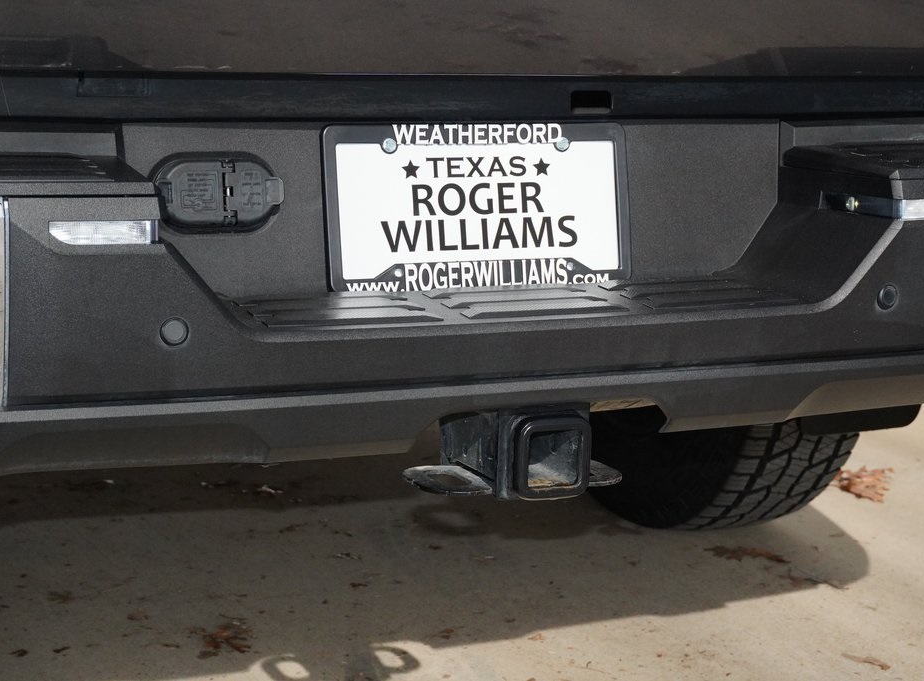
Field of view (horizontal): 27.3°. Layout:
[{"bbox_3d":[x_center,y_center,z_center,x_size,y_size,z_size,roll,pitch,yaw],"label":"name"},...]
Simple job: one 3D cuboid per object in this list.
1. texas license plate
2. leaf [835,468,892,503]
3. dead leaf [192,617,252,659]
[{"bbox_3d":[0.018,-0.126,1.815,0.309,0.157,0.014,-3,0,-22],"label":"texas license plate"},{"bbox_3d":[0.737,0.264,3.501,0.115,0.035,0.140,2,8,12],"label":"leaf"},{"bbox_3d":[-0.324,0.399,2.568,0.082,0.022,0.115,-1,8,-7],"label":"dead leaf"}]

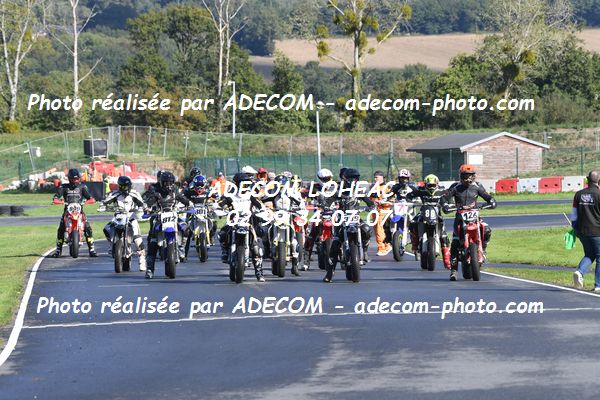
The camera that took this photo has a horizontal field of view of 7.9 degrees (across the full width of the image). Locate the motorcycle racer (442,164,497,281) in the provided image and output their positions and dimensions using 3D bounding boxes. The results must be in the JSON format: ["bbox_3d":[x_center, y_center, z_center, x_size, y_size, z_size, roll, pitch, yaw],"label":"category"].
[{"bbox_3d":[2.613,0.351,66.800,0.840,1.790,0.900,0,0,-5],"label":"motorcycle racer"}]

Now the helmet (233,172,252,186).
[{"bbox_3d":[-0.872,-0.281,65.700,0.260,0.280,0.340,0,1,-22],"label":"helmet"}]

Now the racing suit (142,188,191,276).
[{"bbox_3d":[-2.092,0.501,67.900,0.750,1.410,0.750,0,0,-4],"label":"racing suit"}]

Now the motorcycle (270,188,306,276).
[{"bbox_3d":[-0.296,0.648,69.300,0.780,1.150,2.050,0,0,-4],"label":"motorcycle"}]

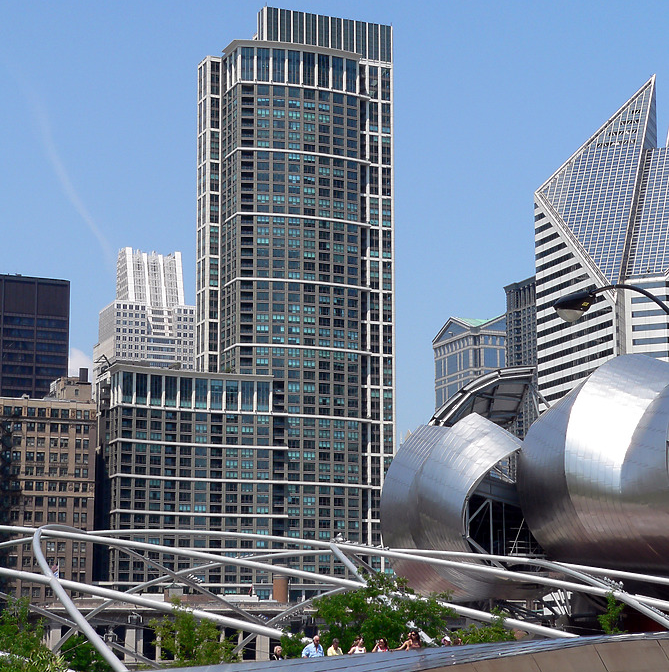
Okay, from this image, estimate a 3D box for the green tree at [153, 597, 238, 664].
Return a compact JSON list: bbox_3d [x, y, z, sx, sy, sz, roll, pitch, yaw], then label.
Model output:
[{"bbox_3d":[-5.245,12.731,64.550,3.500,5.590,3.400,1,-12,-4],"label":"green tree"}]

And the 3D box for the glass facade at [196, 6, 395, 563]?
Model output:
[{"bbox_3d":[-9.180,1.866,471.520,56.000,192.500,32.000,4,-12,-20],"label":"glass facade"}]

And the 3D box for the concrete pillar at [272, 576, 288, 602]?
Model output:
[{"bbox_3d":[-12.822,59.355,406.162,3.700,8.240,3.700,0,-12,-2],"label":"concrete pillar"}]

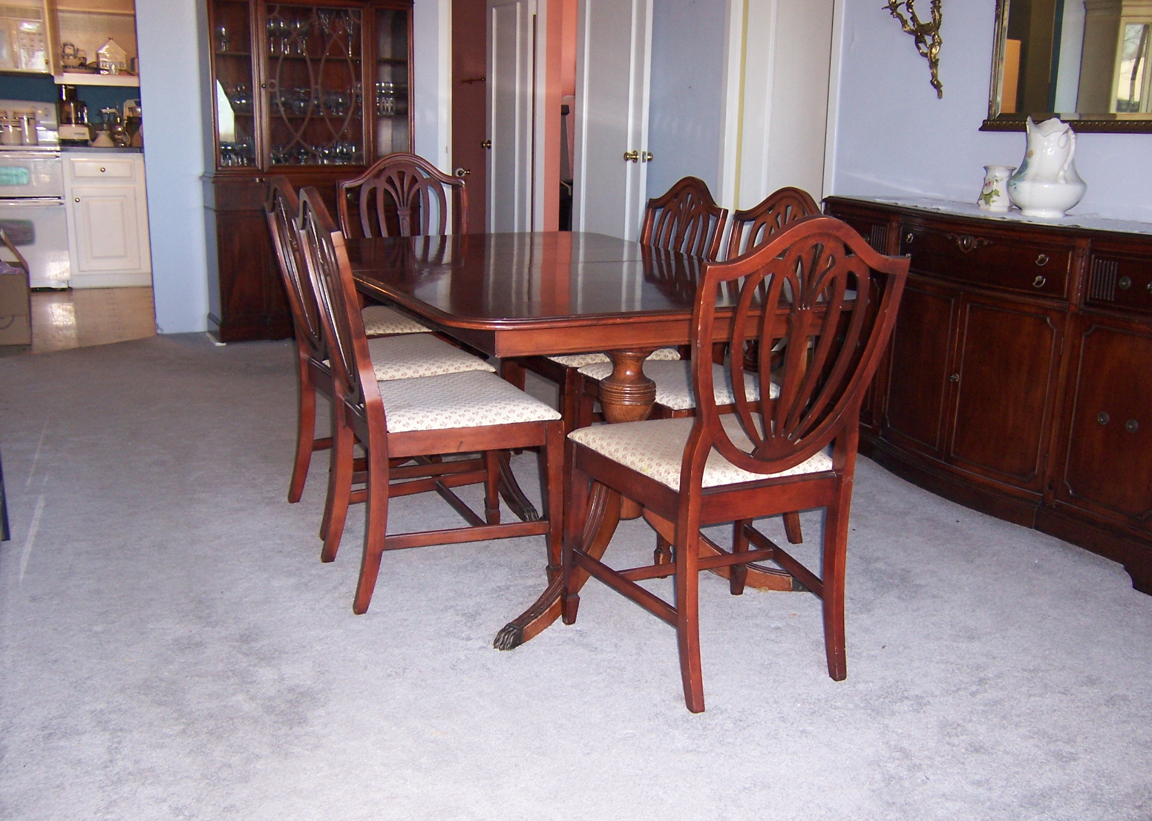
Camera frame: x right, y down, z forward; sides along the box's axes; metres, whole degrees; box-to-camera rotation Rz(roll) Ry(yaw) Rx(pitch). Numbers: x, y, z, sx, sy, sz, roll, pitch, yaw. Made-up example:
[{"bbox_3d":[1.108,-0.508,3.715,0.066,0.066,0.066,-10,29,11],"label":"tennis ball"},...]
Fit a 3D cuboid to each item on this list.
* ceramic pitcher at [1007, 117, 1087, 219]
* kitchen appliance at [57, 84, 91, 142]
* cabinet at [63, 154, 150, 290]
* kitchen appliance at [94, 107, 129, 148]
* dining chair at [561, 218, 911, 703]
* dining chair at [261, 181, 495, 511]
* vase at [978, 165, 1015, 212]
[{"bbox_3d":[1.459,-0.750,3.393,0.244,0.293,0.244,-4,16,-20],"label":"ceramic pitcher"},{"bbox_3d":[-3.316,-1.945,7.243,0.205,0.396,0.250,-5,16,-24],"label":"kitchen appliance"},{"bbox_3d":[-3.189,-1.310,7.460,0.485,0.880,0.600,-5,16,-24],"label":"cabinet"},{"bbox_3d":[-3.115,-1.896,7.367,0.218,0.281,0.200,-5,16,-24],"label":"kitchen appliance"},{"bbox_3d":[0.314,0.060,2.304,0.490,0.970,0.553,-6,16,-25],"label":"dining chair"},{"bbox_3d":[-0.570,-0.178,3.144,0.553,0.970,0.490,-6,17,-27],"label":"dining chair"},{"bbox_3d":[1.338,-0.704,3.484,0.122,0.140,0.122,-5,16,-24],"label":"vase"}]

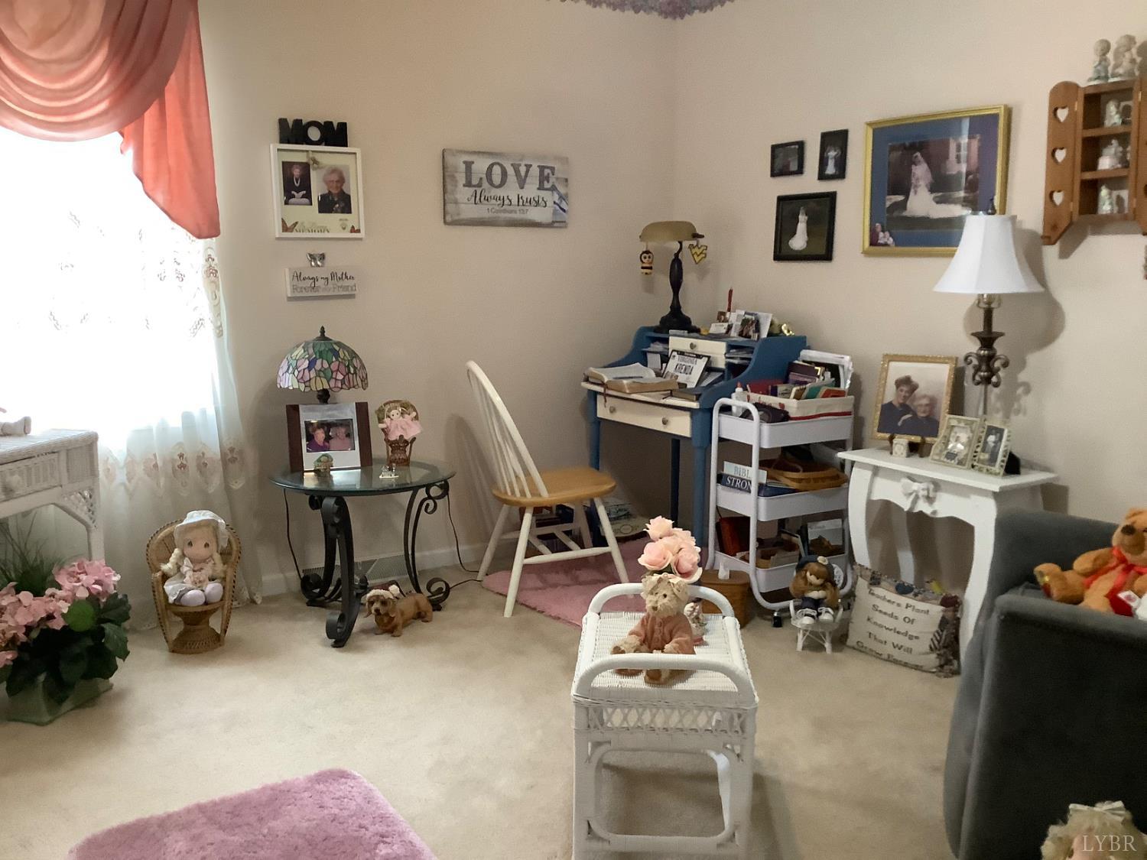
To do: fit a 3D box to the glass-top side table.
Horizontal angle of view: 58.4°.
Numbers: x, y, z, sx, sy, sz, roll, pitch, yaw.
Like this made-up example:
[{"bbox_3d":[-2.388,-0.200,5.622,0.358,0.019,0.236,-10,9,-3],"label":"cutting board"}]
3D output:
[{"bbox_3d":[-0.765,0.424,3.736,0.645,0.535,0.645,0,10,0],"label":"glass-top side table"}]

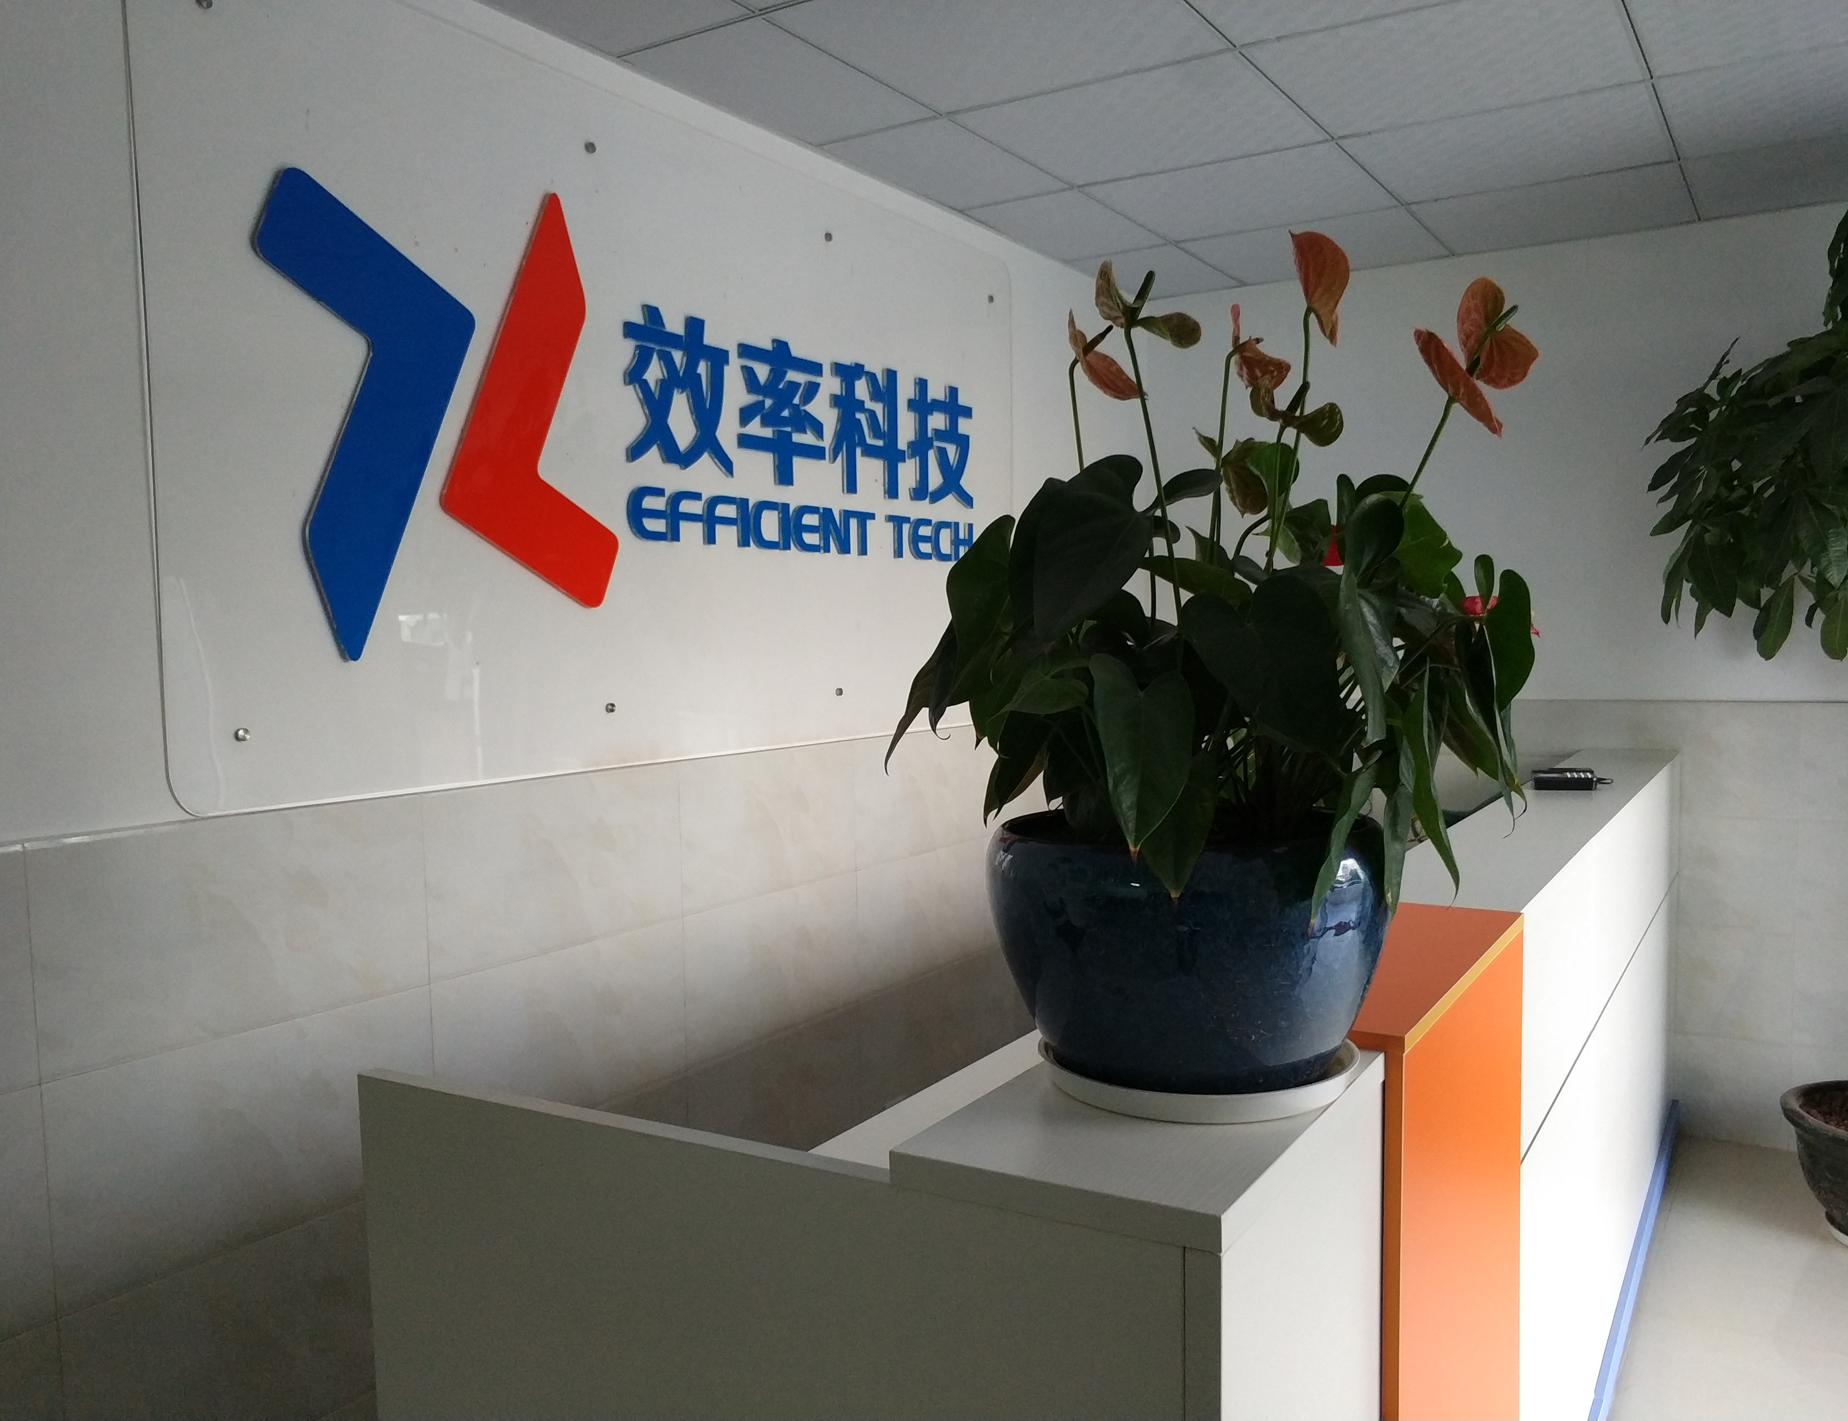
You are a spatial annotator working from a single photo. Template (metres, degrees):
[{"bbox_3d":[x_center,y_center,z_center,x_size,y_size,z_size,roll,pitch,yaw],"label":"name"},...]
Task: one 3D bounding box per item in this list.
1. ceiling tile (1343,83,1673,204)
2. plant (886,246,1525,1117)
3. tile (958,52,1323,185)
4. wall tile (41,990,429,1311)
[{"bbox_3d":[1.287,-1.231,3.236,0.602,0.015,0.596,1,4,32],"label":"ceiling tile"},{"bbox_3d":[0.232,-0.047,1.248,0.530,0.700,0.500,-1,3,0],"label":"plant"},{"bbox_3d":[0.461,-1.221,3.087,0.605,0.015,0.605,1,4,32],"label":"tile"},{"bbox_3d":[-0.925,0.588,2.068,0.011,0.294,0.592,1,4,32],"label":"wall tile"}]

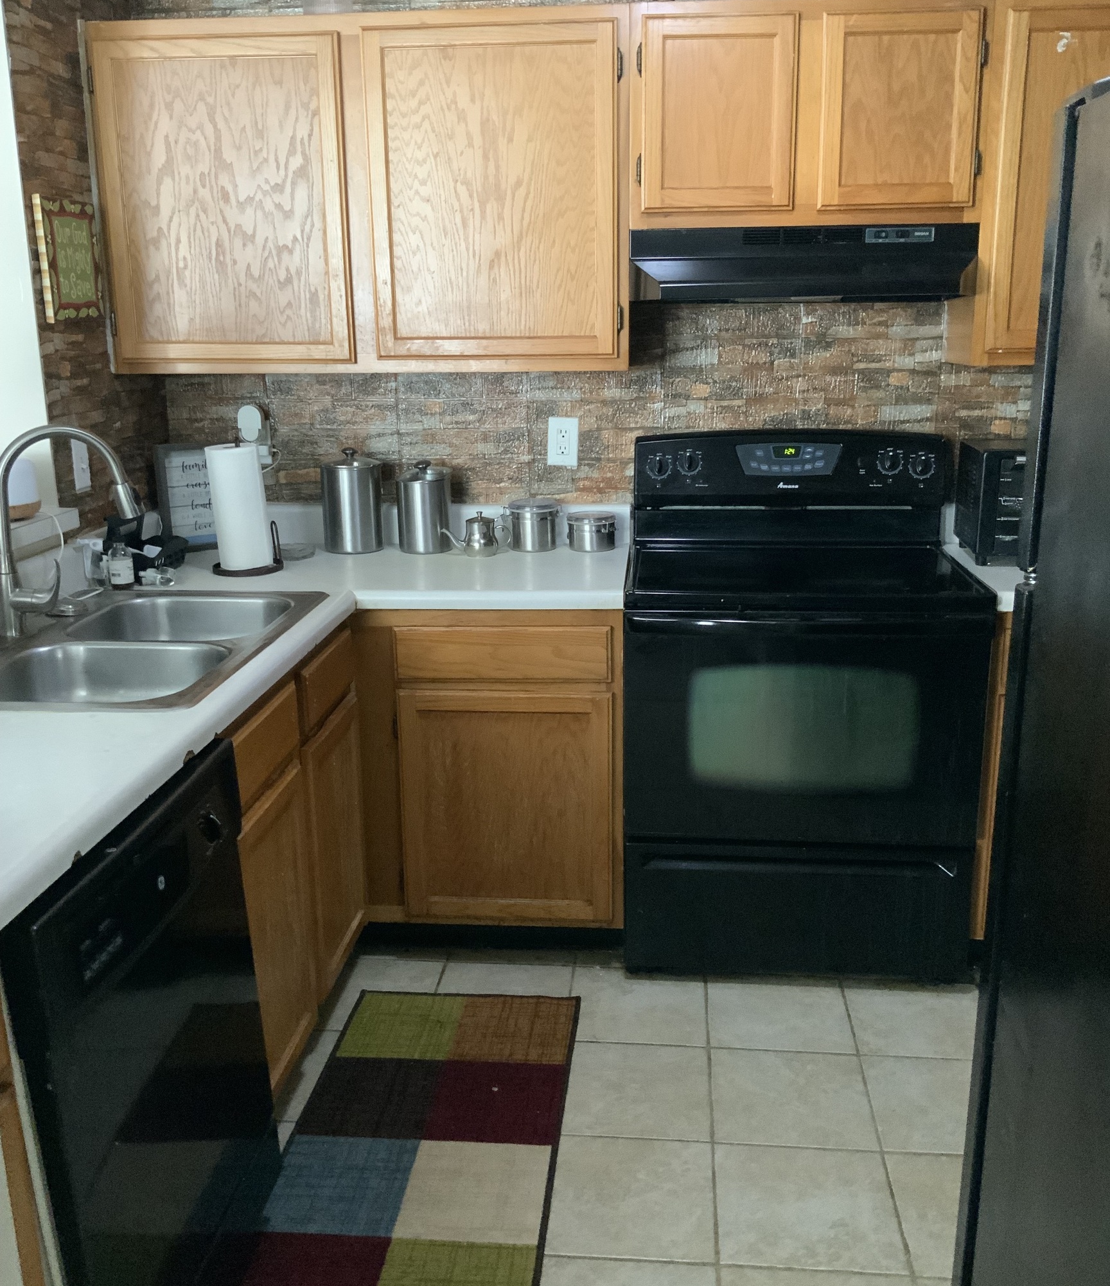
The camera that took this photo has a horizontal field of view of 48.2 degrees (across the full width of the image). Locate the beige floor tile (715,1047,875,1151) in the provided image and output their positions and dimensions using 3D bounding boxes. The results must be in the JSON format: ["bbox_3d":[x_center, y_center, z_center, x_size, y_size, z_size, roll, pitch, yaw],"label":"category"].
[{"bbox_3d":[0.457,0.885,2.413,0.300,0.010,0.300,1,15,6],"label":"beige floor tile"}]

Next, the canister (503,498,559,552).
[{"bbox_3d":[-0.056,-0.297,3.122,0.130,0.119,0.122,1,15,4],"label":"canister"}]

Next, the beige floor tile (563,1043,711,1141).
[{"bbox_3d":[0.155,0.891,2.466,0.305,0.010,0.305,1,15,6],"label":"beige floor tile"}]

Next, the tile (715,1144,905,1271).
[{"bbox_3d":[0.427,0.963,2.119,0.300,0.010,0.300,1,15,6],"label":"tile"}]

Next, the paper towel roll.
[{"bbox_3d":[-0.749,-0.327,2.959,0.122,0.280,0.122,-3,14,1],"label":"paper towel roll"}]

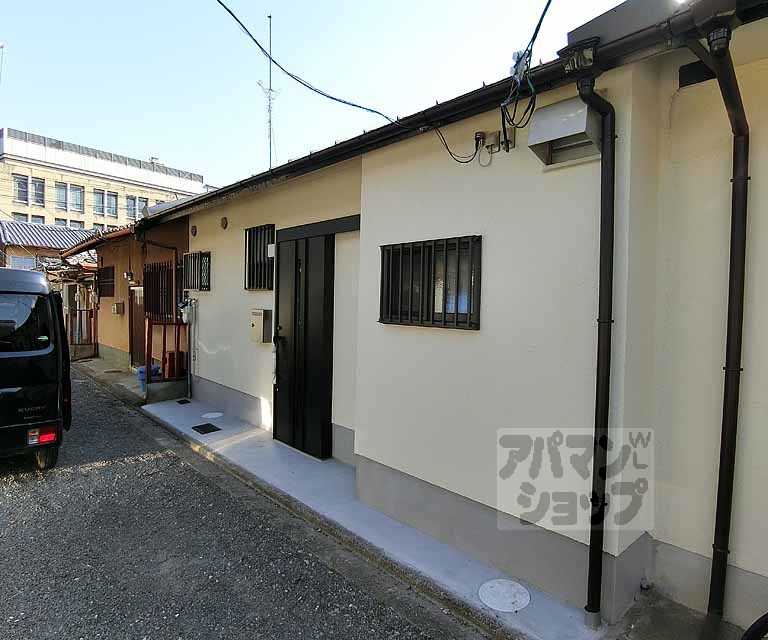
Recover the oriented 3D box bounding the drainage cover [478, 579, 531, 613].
[{"bbox_3d":[0.629,1.435,2.291,0.265,0.020,0.265,1,2,0],"label":"drainage cover"}]

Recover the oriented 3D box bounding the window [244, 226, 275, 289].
[{"bbox_3d":[-1.460,-0.714,5.138,0.110,0.740,0.500,-1,3,-45],"label":"window"}]

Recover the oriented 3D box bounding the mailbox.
[{"bbox_3d":[-1.435,0.063,5.128,0.120,0.375,0.300,-1,3,-45],"label":"mailbox"}]

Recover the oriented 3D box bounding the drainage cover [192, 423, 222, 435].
[{"bbox_3d":[-2.070,1.274,5.129,0.215,0.020,0.335,-1,3,-45],"label":"drainage cover"}]

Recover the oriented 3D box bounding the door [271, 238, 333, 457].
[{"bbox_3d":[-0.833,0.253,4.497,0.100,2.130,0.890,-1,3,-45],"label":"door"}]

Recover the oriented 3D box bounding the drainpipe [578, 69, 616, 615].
[{"bbox_3d":[0.878,0.232,1.876,0.068,2.398,0.373,3,4,44],"label":"drainpipe"}]

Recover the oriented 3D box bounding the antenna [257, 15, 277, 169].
[{"bbox_3d":[-2.679,-5.291,10.300,0.450,3.750,0.900,2,2,14],"label":"antenna"}]

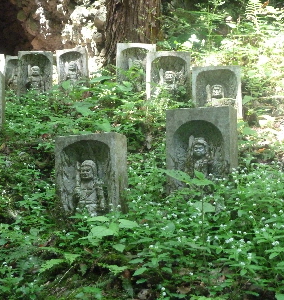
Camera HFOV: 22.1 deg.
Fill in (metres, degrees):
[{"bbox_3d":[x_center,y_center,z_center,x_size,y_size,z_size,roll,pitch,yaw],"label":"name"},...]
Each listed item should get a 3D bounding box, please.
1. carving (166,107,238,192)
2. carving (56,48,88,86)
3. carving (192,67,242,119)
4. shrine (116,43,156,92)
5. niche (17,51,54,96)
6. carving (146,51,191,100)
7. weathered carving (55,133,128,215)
[{"bbox_3d":[0.388,0.018,4.721,0.420,0.560,0.180,-2,-5,22],"label":"carving"},{"bbox_3d":[-0.979,-1.132,10.342,0.420,0.560,0.180,-1,-5,9],"label":"carving"},{"bbox_3d":[0.674,-0.454,6.558,0.420,0.560,0.180,-1,-5,7],"label":"carving"},{"bbox_3d":[-0.064,-0.848,7.874,0.420,0.560,0.180,0,-5,-4],"label":"shrine"},{"bbox_3d":[-1.380,-0.988,9.515,0.420,0.560,0.180,0,-5,3],"label":"niche"},{"bbox_3d":[0.262,-0.660,7.168,0.420,0.560,0.180,0,-5,0],"label":"carving"},{"bbox_3d":[-0.311,0.193,4.551,0.420,0.560,0.180,-2,-5,21],"label":"weathered carving"}]

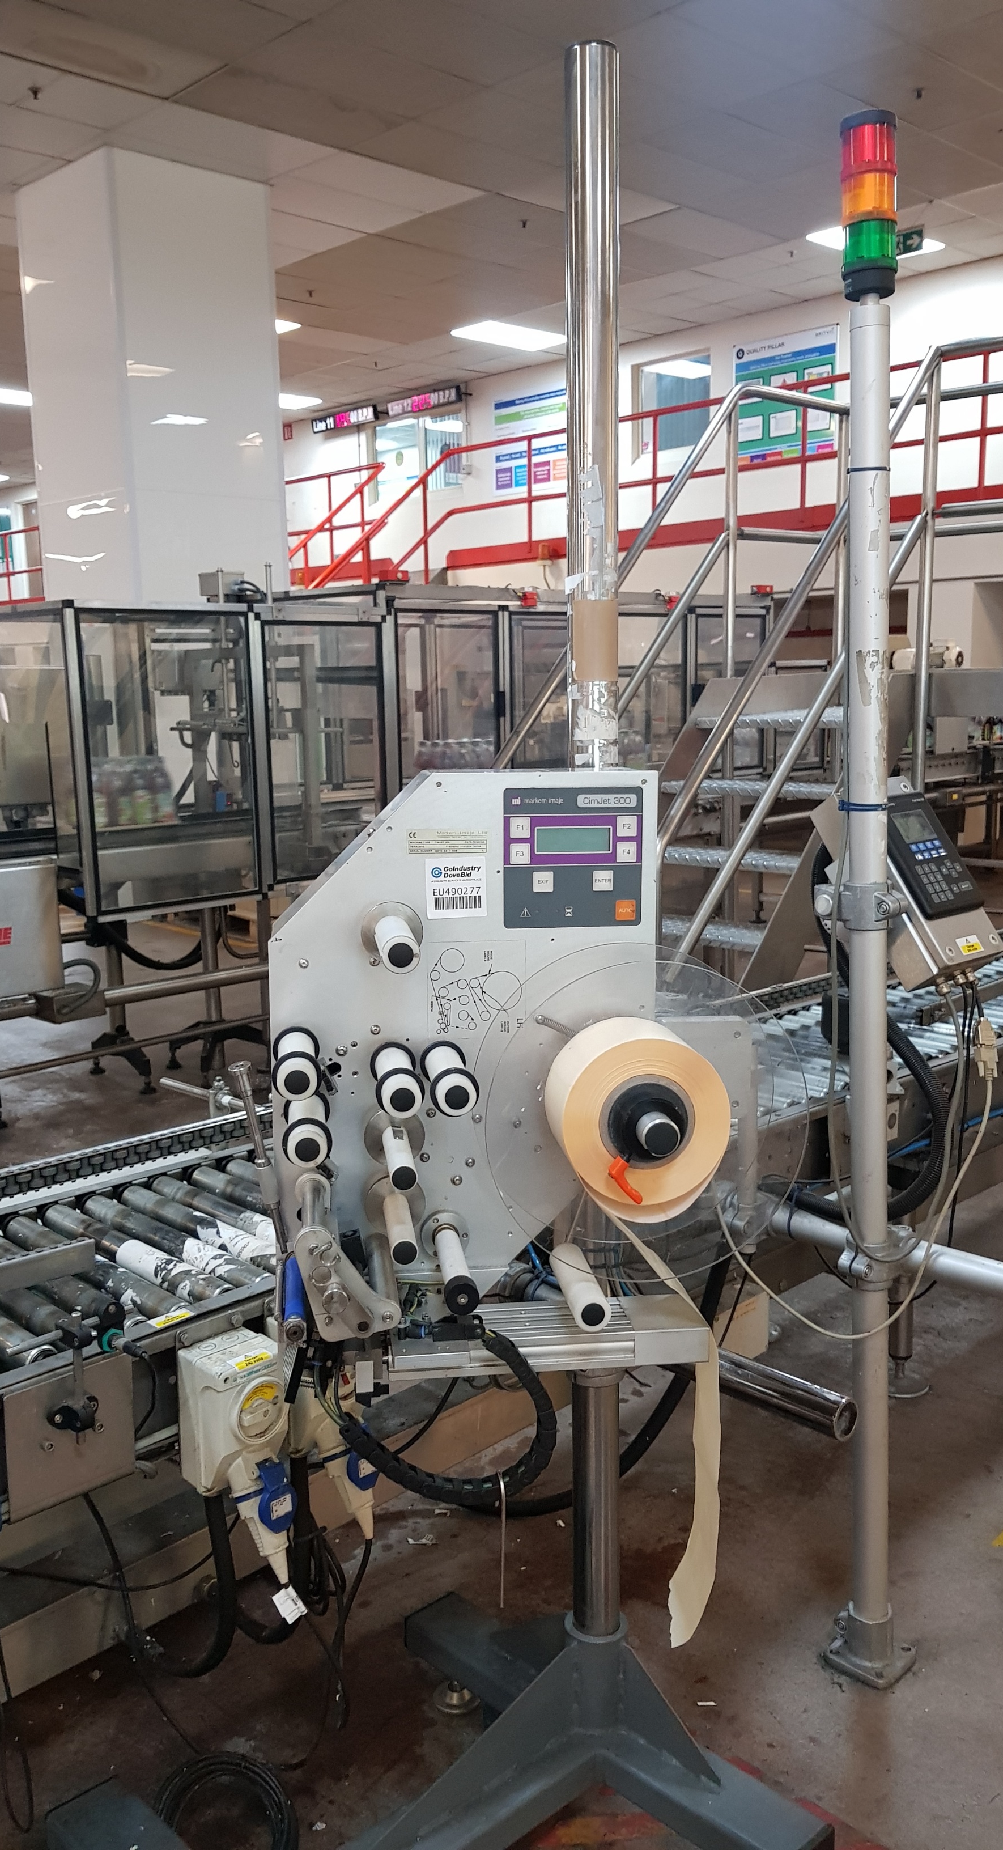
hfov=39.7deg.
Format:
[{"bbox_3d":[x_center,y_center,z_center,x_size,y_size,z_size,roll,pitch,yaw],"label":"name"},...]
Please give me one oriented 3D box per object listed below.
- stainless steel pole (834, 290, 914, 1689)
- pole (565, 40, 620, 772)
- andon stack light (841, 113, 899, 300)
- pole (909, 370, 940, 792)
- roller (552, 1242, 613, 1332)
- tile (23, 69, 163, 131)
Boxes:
[{"bbox_3d":[0.520,0.170,1.952,0.105,1.954,0.105,-3,11,0],"label":"stainless steel pole"},{"bbox_3d":[0.106,-0.562,1.576,0.060,0.812,0.060,-1,11,0],"label":"pole"},{"bbox_3d":[0.464,-0.903,1.749,0.070,0.204,0.070,-3,11,0],"label":"andon stack light"},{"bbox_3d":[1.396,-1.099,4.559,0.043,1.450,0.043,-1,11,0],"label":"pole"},{"bbox_3d":[0.077,0.355,1.365,0.032,0.032,0.123,-2,10,-8],"label":"roller"},{"bbox_3d":[-2.233,-4.434,7.488,0.600,0.018,0.600,-11,15,-42],"label":"tile"}]

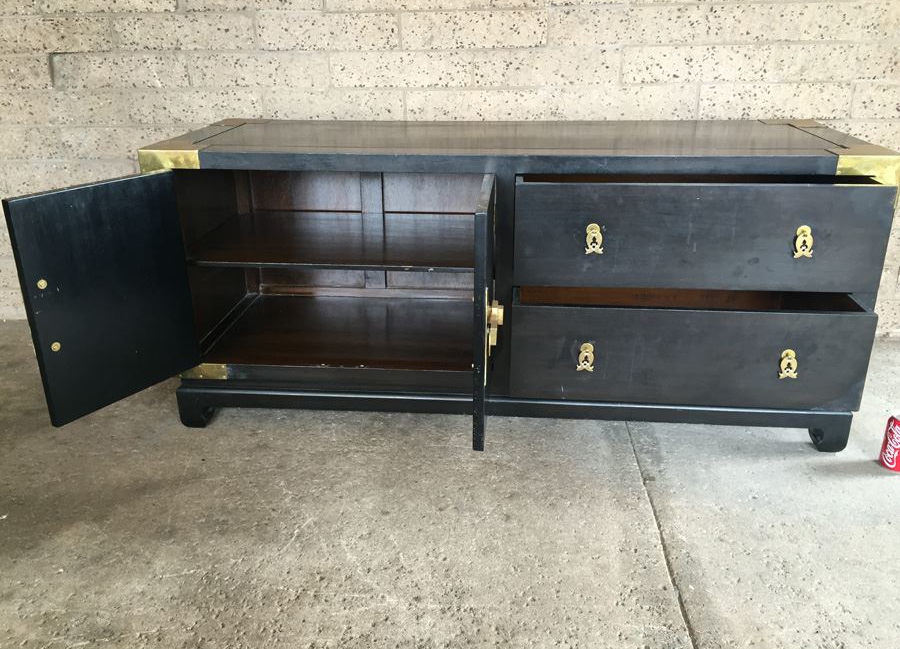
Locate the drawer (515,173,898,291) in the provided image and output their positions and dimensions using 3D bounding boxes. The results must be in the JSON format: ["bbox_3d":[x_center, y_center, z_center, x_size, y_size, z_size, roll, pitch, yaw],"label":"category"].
[{"bbox_3d":[0.501,-0.251,1.675,0.707,0.208,0.460,2,23,5],"label":"drawer"}]

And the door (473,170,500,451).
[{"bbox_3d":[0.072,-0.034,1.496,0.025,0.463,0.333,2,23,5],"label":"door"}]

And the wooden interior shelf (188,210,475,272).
[{"bbox_3d":[-0.249,-0.214,1.909,0.752,0.013,0.443,2,23,5],"label":"wooden interior shelf"}]

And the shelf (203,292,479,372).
[{"bbox_3d":[-0.247,0.020,1.990,0.748,0.020,0.473,2,23,5],"label":"shelf"}]

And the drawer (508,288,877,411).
[{"bbox_3d":[0.500,-0.017,1.734,0.707,0.208,0.460,2,23,5],"label":"drawer"}]

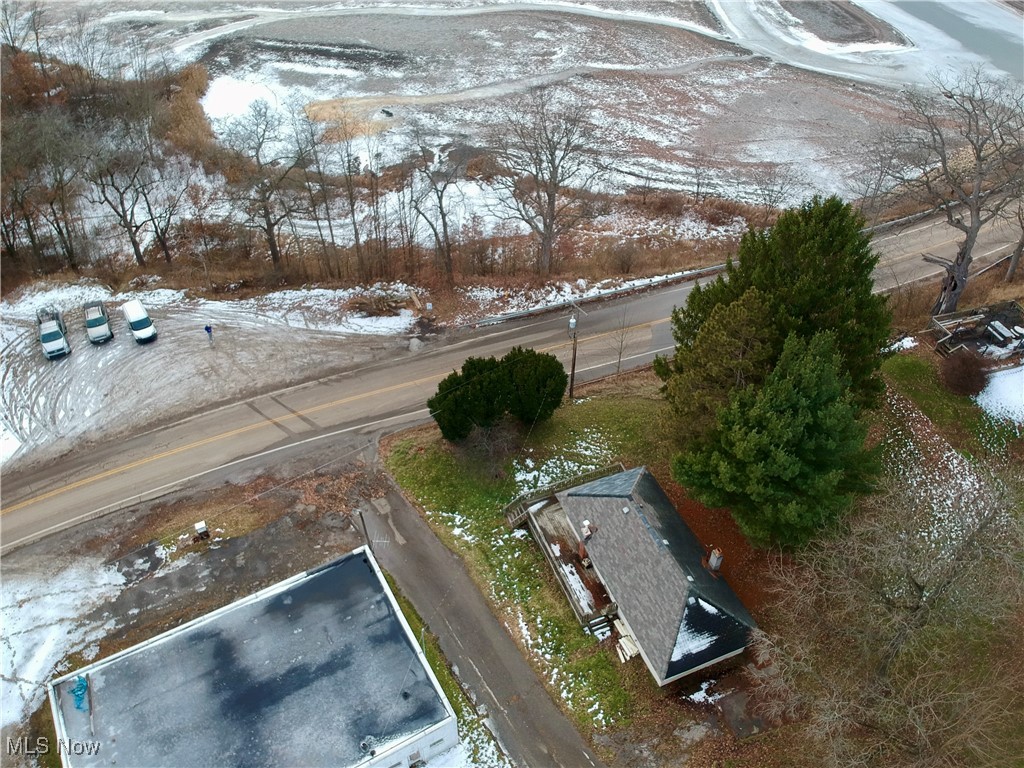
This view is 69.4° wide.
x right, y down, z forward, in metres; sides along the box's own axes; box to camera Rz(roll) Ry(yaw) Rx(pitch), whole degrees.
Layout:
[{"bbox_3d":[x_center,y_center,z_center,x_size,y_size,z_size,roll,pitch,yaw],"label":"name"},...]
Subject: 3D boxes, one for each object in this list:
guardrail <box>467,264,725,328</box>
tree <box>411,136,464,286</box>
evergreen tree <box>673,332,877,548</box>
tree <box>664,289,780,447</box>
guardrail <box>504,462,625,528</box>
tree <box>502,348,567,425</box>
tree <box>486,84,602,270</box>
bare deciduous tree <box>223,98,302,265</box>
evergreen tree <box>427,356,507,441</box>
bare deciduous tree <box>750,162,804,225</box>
[{"bbox_3d":[9.625,-9.010,74.588,28.803,0.800,0.800,-14,44,-16],"label":"guardrail"},{"bbox_3d":[-7.178,-16.149,71.743,5.200,16.000,5.200,1,41,0],"label":"tree"},{"bbox_3d":[18.852,2.588,51.024,14.300,14.800,14.300,1,41,0],"label":"evergreen tree"},{"bbox_3d":[16.719,-1.742,57.101,9.000,13.200,9.000,1,41,0],"label":"tree"},{"bbox_3d":[4.081,8.023,54.365,9.922,1.300,1.100,-18,45,-20],"label":"guardrail"},{"bbox_3d":[1.894,0.167,59.748,5.350,6.600,5.350,1,41,0],"label":"tree"},{"bbox_3d":[3.214,-18.717,72.277,10.800,19.300,10.800,1,41,0],"label":"tree"},{"bbox_3d":[-24.775,-19.061,73.467,7.400,17.800,7.400,1,41,0],"label":"bare deciduous tree"},{"bbox_3d":[-3.584,1.221,58.491,6.200,6.600,6.200,1,41,0],"label":"evergreen tree"},{"bbox_3d":[30.276,-21.876,85.299,5.500,7.800,5.500,1,41,0],"label":"bare deciduous tree"}]

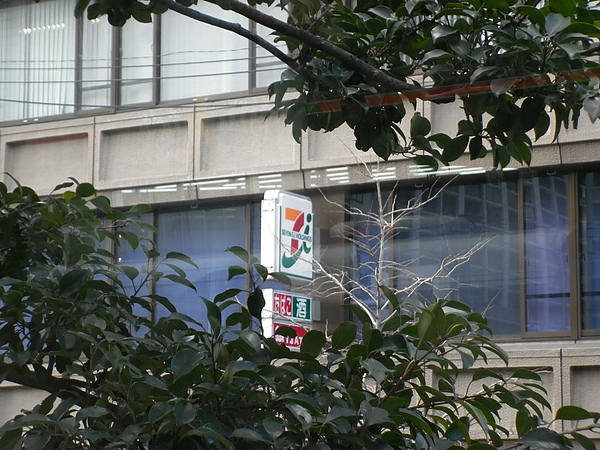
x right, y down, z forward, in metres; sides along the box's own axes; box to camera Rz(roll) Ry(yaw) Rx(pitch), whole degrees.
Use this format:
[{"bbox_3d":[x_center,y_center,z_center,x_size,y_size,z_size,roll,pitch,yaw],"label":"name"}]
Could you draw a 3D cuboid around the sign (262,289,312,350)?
[{"bbox_3d":[-0.159,1.261,25.349,0.190,0.760,0.860,-5,-9,36],"label":"sign"}]

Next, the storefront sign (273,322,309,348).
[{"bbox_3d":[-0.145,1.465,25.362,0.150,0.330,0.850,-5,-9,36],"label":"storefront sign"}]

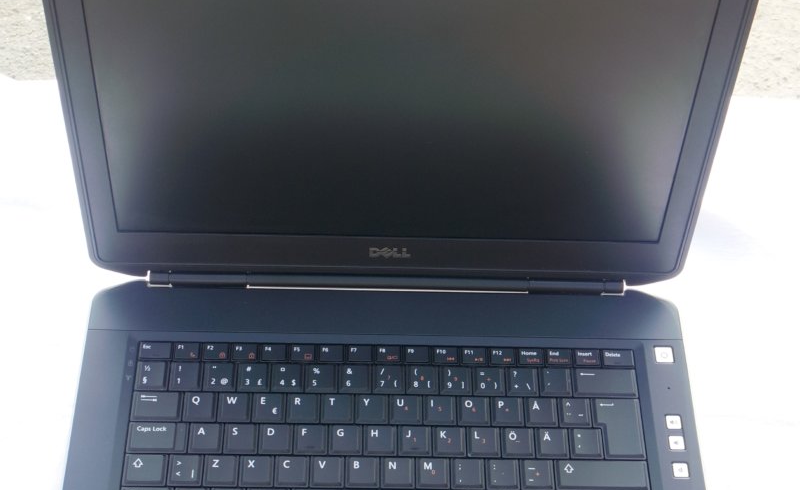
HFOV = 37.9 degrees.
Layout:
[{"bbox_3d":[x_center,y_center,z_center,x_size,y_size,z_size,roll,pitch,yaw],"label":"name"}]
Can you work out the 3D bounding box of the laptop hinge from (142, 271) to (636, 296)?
[{"bbox_3d":[-0.007,0.023,0.699,0.283,0.010,0.011,1,57,-3],"label":"laptop hinge"}]

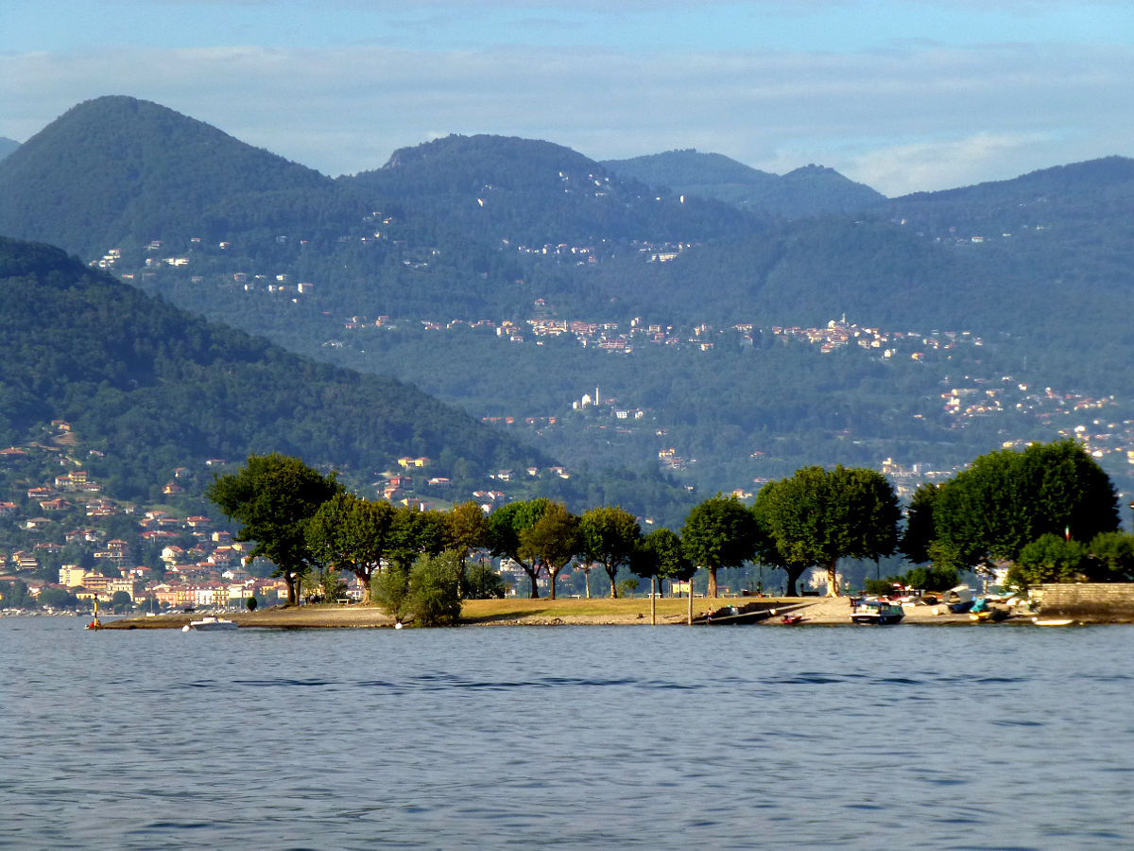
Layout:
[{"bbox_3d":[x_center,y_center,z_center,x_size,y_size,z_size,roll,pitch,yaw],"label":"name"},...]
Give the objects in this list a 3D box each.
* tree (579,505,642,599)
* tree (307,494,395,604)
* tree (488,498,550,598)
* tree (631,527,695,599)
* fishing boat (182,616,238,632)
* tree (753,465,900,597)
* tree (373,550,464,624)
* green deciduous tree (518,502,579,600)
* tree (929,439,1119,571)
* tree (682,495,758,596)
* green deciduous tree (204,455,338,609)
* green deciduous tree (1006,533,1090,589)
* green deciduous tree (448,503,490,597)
[{"bbox_3d":[4.712,13.829,625.000,6.659,10.141,6.800,0,-2,0],"label":"tree"},{"bbox_3d":[-23.730,13.330,628.000,9.680,12.150,9.680,0,-2,0],"label":"tree"},{"bbox_3d":[-5.040,13.810,648.000,7.650,11.150,7.650,0,-2,0],"label":"tree"},{"bbox_3d":[10.481,15.076,630.000,6.815,7.951,6.800,0,-2,0],"label":"tree"},{"bbox_3d":[-35.764,20.155,585.000,5.200,1.600,2.000,1,-2,-22],"label":"fishing boat"},{"bbox_3d":[27.895,11.381,620.000,15.853,14.125,13.000,0,-2,0],"label":"tree"},{"bbox_3d":[-15.743,17.034,606.000,9.535,8.145,8.000,0,-2,0],"label":"tree"},{"bbox_3d":[-2.100,13.900,640.000,6.820,10.910,6.820,0,-2,0],"label":"green deciduous tree"},{"bbox_3d":[50.770,9.970,640.000,21.080,16.680,17.920,0,-2,0],"label":"tree"},{"bbox_3d":[16.990,13.330,638.000,8.570,11.500,8.570,0,-2,0],"label":"tree"},{"bbox_3d":[-31.502,11.214,622.000,14.782,16.413,13.000,0,-2,0],"label":"green deciduous tree"},{"bbox_3d":[50.673,14.400,608.000,8.769,5.979,6.800,0,-2,0],"label":"green deciduous tree"},{"bbox_3d":[-10.940,13.780,642.000,4.950,10.840,5.440,0,-2,0],"label":"green deciduous tree"}]

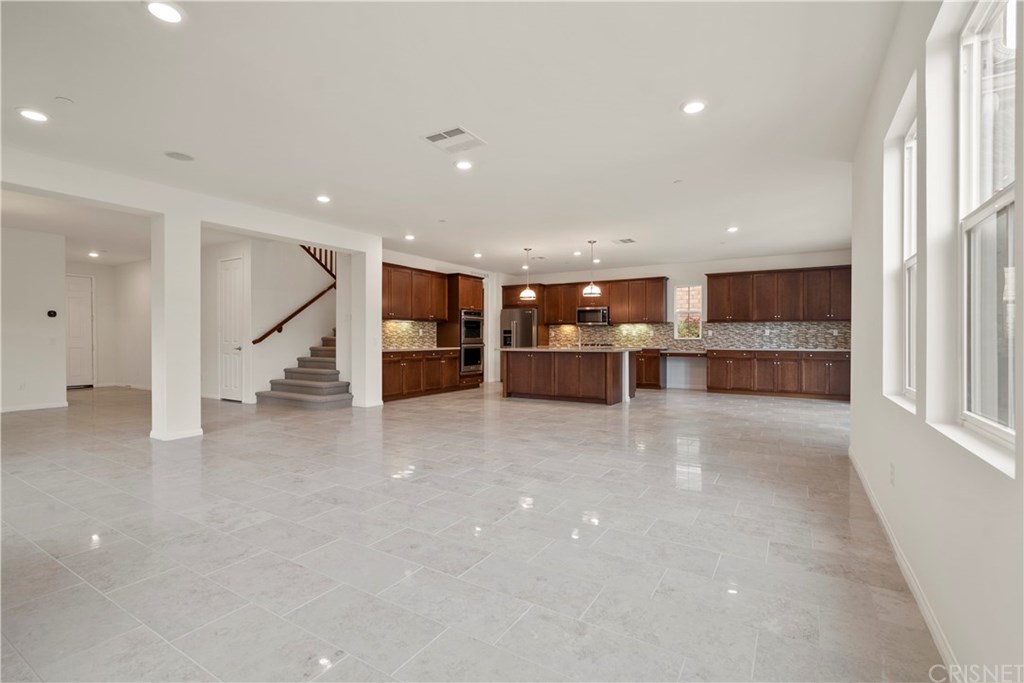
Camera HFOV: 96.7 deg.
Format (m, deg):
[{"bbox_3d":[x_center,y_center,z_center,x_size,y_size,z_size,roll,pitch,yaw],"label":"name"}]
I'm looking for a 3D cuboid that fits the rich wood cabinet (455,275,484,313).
[{"bbox_3d":[-1.115,-1.012,9.838,0.630,0.743,0.880,0,0,32],"label":"rich wood cabinet"}]

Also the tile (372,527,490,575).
[{"bbox_3d":[-0.433,1.105,2.397,0.606,0.012,0.302,0,0,31],"label":"tile"}]

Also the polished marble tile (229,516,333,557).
[{"bbox_3d":[-1.287,1.107,2.570,0.606,0.012,0.302,0,0,31],"label":"polished marble tile"}]

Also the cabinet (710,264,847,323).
[{"bbox_3d":[5.197,-0.884,8.935,2.510,0.993,0.355,0,0,32],"label":"cabinet"}]

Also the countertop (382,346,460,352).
[{"bbox_3d":[-1.907,0.166,8.899,0.640,0.045,2.140,0,0,31],"label":"countertop"}]

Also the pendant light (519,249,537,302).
[{"bbox_3d":[0.297,-1.244,8.510,0.300,0.935,0.300,0,0,32],"label":"pendant light"}]

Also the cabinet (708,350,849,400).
[{"bbox_3d":[5.072,0.602,8.684,2.380,0.880,0.610,0,0,31],"label":"cabinet"}]

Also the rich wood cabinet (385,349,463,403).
[{"bbox_3d":[-1.921,0.608,8.752,0.612,0.880,2.229,0,0,32],"label":"rich wood cabinet"}]

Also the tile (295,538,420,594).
[{"bbox_3d":[-0.768,1.107,2.252,0.606,0.012,0.302,0,0,31],"label":"tile"}]

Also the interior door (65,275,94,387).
[{"bbox_3d":[-9.708,-0.169,9.937,0.050,2.440,0.860,0,0,32],"label":"interior door"}]

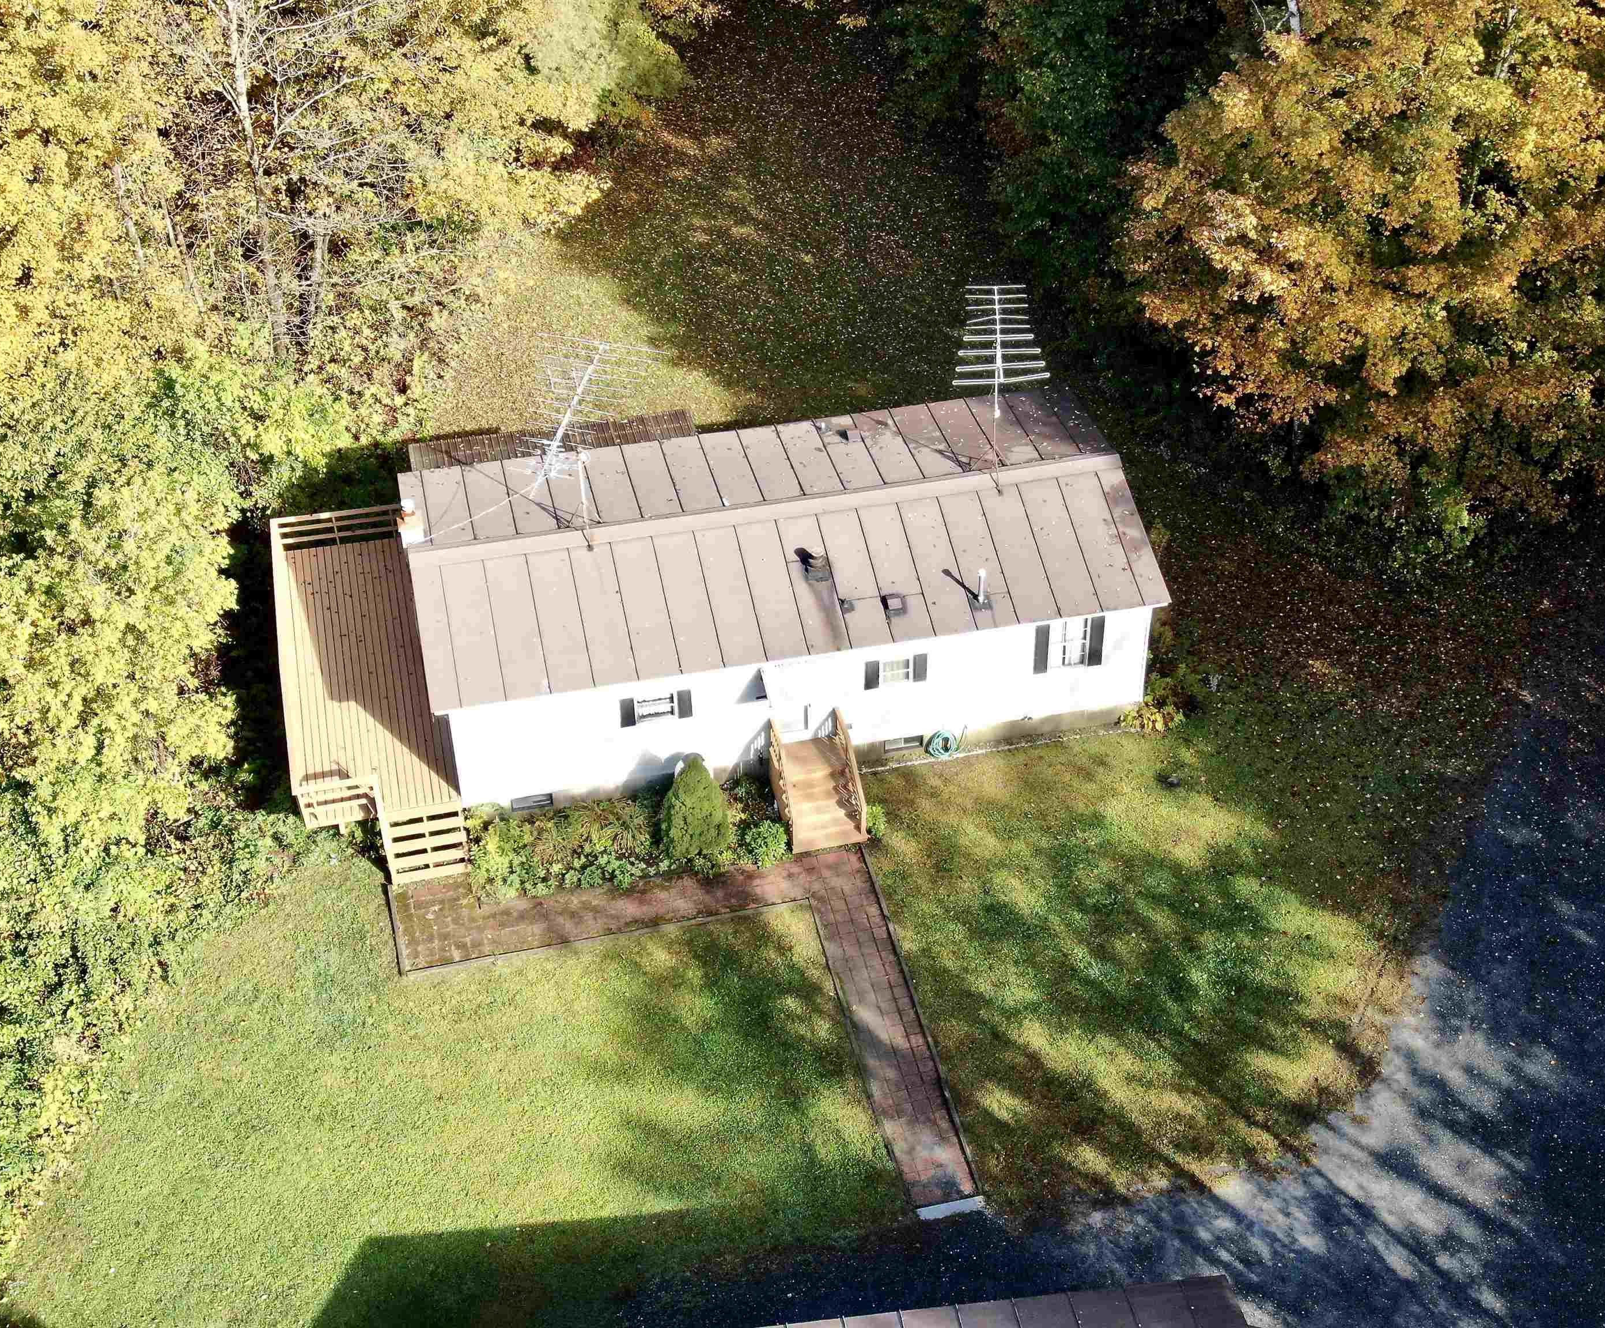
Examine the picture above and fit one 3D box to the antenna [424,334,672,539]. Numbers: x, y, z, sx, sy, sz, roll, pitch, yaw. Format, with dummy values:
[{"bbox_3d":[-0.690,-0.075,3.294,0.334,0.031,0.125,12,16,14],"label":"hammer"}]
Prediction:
[{"bbox_3d":[-4.805,-3.657,49.707,3.256,3.608,4.752,9,44,10],"label":"antenna"}]

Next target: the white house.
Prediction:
[{"bbox_3d":[-0.550,-1.577,53.032,15.282,4.919,8.378,-8,43,-8],"label":"white house"}]

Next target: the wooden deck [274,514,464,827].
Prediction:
[{"bbox_3d":[-9.551,0.217,53.417,3.274,1.927,9.020,-8,43,-8],"label":"wooden deck"}]

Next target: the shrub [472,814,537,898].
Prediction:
[{"bbox_3d":[-6.106,3.980,50.104,1.267,0.836,1.100,-8,43,-8],"label":"shrub"}]

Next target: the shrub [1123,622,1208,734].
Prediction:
[{"bbox_3d":[7.828,0.412,53.516,1.496,1.188,1.672,-8,43,-8],"label":"shrub"}]

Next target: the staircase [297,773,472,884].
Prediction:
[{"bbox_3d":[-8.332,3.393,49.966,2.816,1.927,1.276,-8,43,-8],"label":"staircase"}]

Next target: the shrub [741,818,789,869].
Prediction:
[{"bbox_3d":[-0.796,3.588,50.586,0.915,0.660,0.836,-8,43,-8],"label":"shrub"}]

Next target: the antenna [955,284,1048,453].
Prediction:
[{"bbox_3d":[4.110,-6.092,52.026,1.936,2.464,3.300,-1,43,0],"label":"antenna"}]

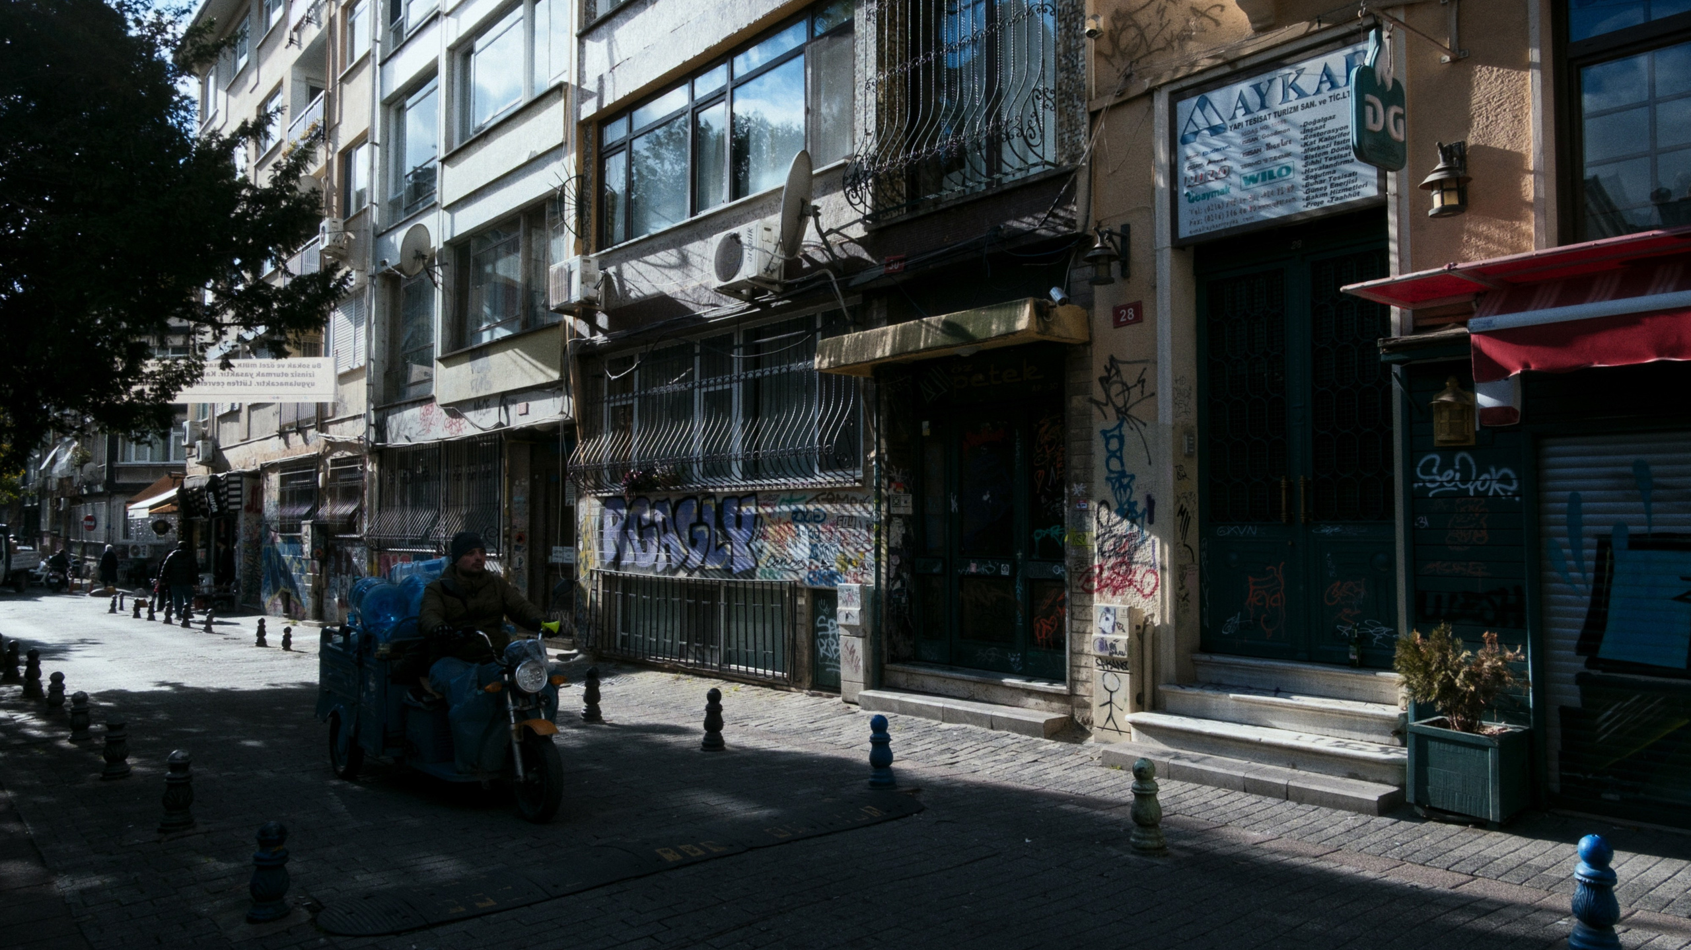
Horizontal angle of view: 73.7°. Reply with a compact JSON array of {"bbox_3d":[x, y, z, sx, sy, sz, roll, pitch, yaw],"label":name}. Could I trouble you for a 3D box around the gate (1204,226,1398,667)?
[{"bbox_3d":[3.160,-0.202,7.868,0.100,2.980,1.560,3,-4,-41],"label":"gate"}]

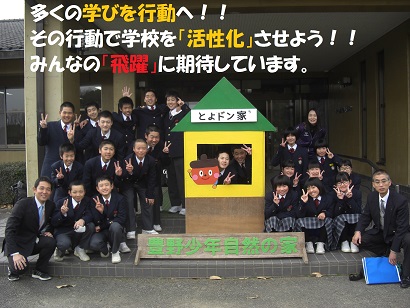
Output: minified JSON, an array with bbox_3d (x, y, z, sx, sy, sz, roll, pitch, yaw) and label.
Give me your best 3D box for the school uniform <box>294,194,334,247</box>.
[{"bbox_3d":[1.241,0.767,4.970,0.460,0.622,0.500,0,5,5],"label":"school uniform"}]

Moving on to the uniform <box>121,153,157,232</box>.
[{"bbox_3d":[-0.816,0.491,5.380,0.460,1.050,0.420,-1,2,-9],"label":"uniform"}]

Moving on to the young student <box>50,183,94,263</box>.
[{"bbox_3d":[-1.496,0.756,4.950,0.480,0.910,0.600,-2,4,-10],"label":"young student"}]

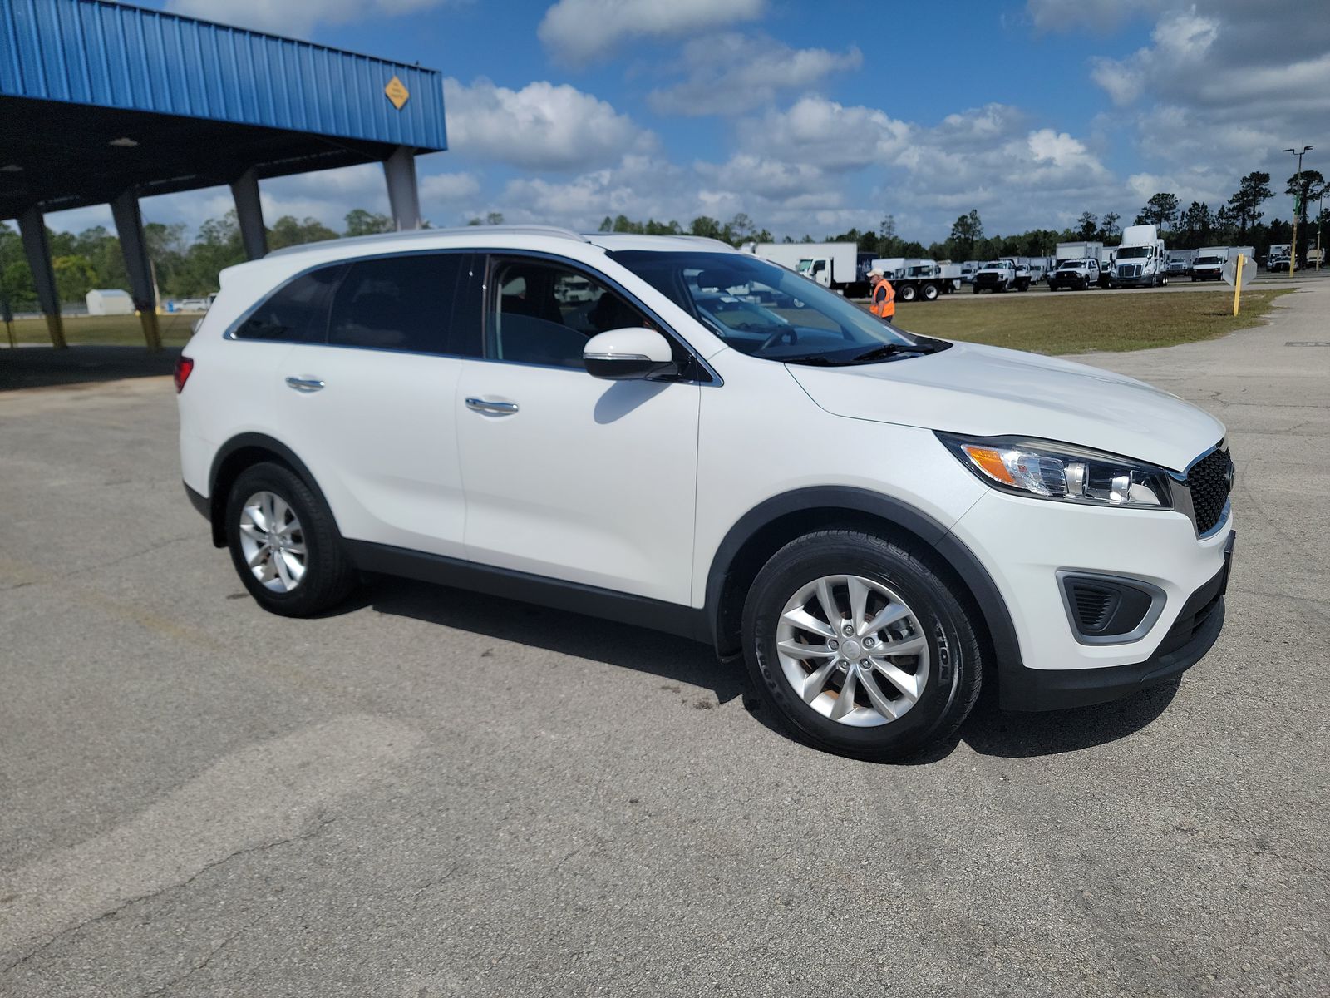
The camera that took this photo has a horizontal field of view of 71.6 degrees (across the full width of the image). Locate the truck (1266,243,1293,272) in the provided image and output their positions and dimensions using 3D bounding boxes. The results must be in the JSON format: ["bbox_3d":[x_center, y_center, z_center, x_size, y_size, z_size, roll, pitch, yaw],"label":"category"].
[{"bbox_3d":[72.790,-28.454,108.848,2.500,3.300,7.800,8,17,39],"label":"truck"}]

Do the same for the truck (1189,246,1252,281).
[{"bbox_3d":[47.953,-20.238,79.473,2.400,2.900,6.200,10,18,44],"label":"truck"}]

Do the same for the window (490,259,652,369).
[{"bbox_3d":[-0.309,-0.654,3.199,0.850,0.400,0.070,6,-9,32],"label":"window"}]

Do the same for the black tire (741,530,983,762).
[{"bbox_3d":[0.608,0.434,2.846,0.730,0.730,0.240,5,15,29],"label":"black tire"}]

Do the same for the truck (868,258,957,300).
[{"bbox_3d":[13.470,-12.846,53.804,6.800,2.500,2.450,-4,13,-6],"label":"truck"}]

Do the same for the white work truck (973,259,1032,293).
[{"bbox_3d":[21.942,-14.469,59.866,2.150,2.150,6.100,6,16,32],"label":"white work truck"}]

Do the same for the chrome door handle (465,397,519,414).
[{"bbox_3d":[-0.617,-0.338,3.301,0.250,0.050,0.055,12,18,30],"label":"chrome door handle"}]

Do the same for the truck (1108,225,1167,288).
[{"bbox_3d":[31.922,-16.256,62.022,2.500,3.950,7.000,6,15,31],"label":"truck"}]

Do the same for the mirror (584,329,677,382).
[{"bbox_3d":[-0.112,-0.443,2.849,0.200,0.175,0.240,6,16,32],"label":"mirror"}]

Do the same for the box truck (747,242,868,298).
[{"bbox_3d":[8.682,-14.252,58.153,8.000,3.650,2.500,-6,13,-16],"label":"box truck"}]

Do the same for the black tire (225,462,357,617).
[{"bbox_3d":[-1.731,0.178,4.279,0.735,0.735,0.240,6,16,32],"label":"black tire"}]

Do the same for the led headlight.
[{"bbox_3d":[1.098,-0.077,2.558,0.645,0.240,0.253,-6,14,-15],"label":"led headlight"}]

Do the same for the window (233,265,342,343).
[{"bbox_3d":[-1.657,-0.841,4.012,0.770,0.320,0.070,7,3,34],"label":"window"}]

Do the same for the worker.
[{"bbox_3d":[3.903,-3.260,16.595,0.420,1.720,0.520,-2,13,0],"label":"worker"}]

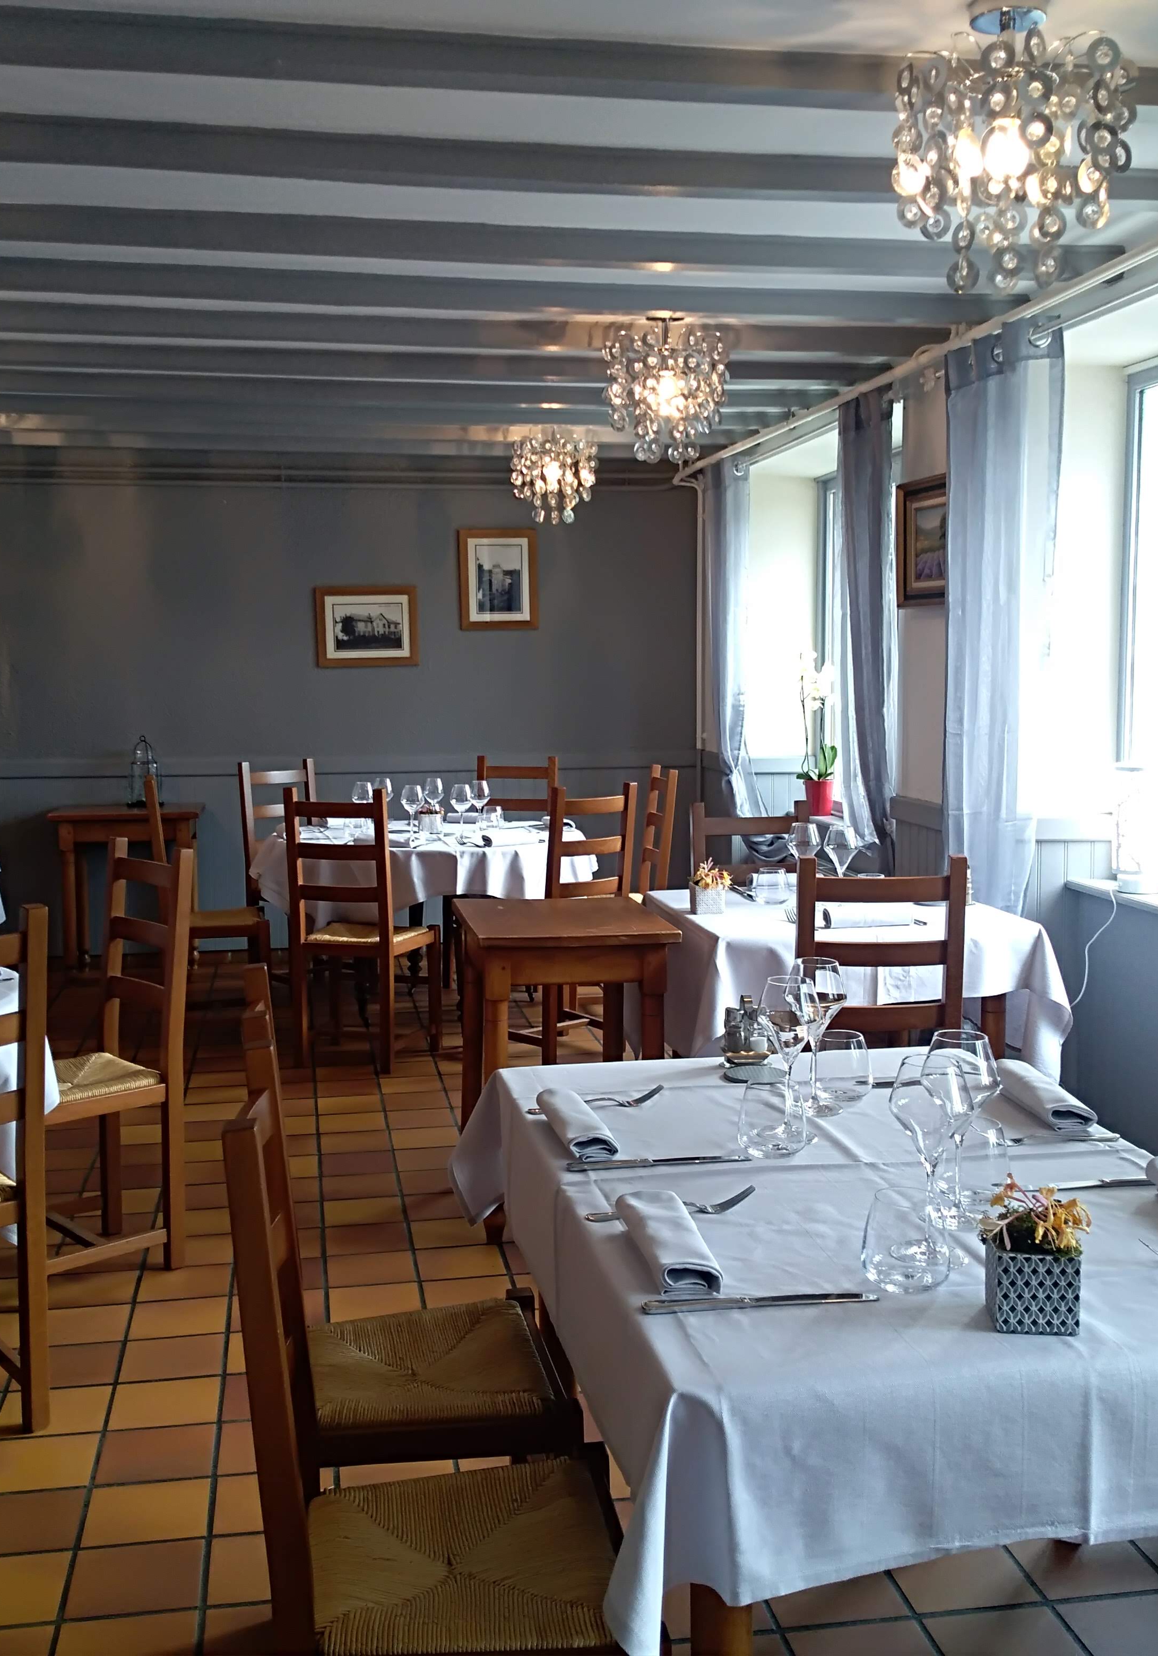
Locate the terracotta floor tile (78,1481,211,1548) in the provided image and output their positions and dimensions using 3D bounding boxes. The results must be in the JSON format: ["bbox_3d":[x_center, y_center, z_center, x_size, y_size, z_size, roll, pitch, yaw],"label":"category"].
[{"bbox_3d":[-0.728,1.163,2.809,0.200,0.012,0.200,-1,6,-10],"label":"terracotta floor tile"}]

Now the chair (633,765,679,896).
[{"bbox_3d":[0.159,0.247,6.951,0.450,0.985,0.440,-1,6,-10],"label":"chair"}]

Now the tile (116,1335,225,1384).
[{"bbox_3d":[-0.830,1.095,3.416,0.200,0.010,0.200,-1,6,-10],"label":"tile"}]

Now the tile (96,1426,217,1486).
[{"bbox_3d":[-0.749,1.118,2.959,0.200,0.010,0.200,-1,6,-10],"label":"tile"}]

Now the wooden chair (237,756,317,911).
[{"bbox_3d":[-1.151,0.212,7.002,0.420,0.972,0.419,-6,8,-45],"label":"wooden chair"}]

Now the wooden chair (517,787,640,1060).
[{"bbox_3d":[-0.082,0.333,5.933,0.441,0.990,0.438,-6,8,-43],"label":"wooden chair"}]

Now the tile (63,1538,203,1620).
[{"bbox_3d":[-0.693,1.185,2.608,0.200,0.012,0.200,-1,6,-10],"label":"tile"}]

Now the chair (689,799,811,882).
[{"bbox_3d":[0.561,0.434,4.855,0.440,0.980,0.470,-2,7,-14],"label":"chair"}]

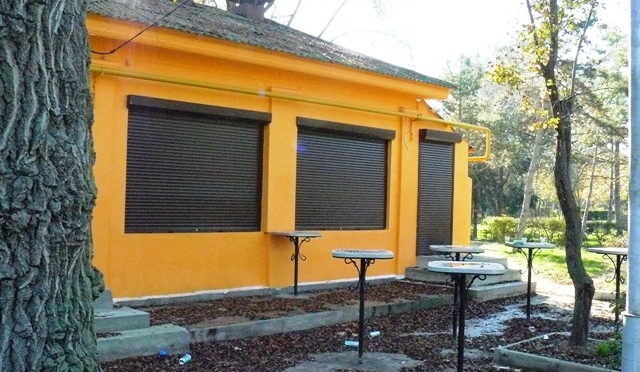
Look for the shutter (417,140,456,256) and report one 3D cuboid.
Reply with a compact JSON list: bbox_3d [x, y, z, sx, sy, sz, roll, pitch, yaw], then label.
[{"bbox_3d":[2.112,0.176,11.782,1.029,2.087,0.157,3,-2,-42],"label":"shutter"}]

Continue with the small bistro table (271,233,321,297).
[{"bbox_3d":[-0.323,1.105,9.304,0.559,0.867,0.559,3,-1,-37],"label":"small bistro table"}]

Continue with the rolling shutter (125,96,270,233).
[{"bbox_3d":[-1.510,-0.208,8.630,2.058,1.646,0.176,3,-2,-42],"label":"rolling shutter"}]

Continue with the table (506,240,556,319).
[{"bbox_3d":[2.813,1.283,8.921,0.559,1.009,0.559,2,-1,3],"label":"table"}]

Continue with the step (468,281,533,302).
[{"bbox_3d":[3.032,1.745,11.168,1.862,0.186,0.392,3,-2,-42],"label":"step"}]

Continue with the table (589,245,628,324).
[{"bbox_3d":[3.892,1.320,8.699,0.588,0.990,0.588,2,-1,-30],"label":"table"}]

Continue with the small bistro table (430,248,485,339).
[{"bbox_3d":[1.529,1.207,7.473,0.539,1.029,0.539,2,-1,-6],"label":"small bistro table"}]

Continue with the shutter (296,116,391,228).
[{"bbox_3d":[0.453,-0.121,10.380,1.999,1.646,0.176,3,-2,-42],"label":"shutter"}]

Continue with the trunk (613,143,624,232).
[{"bbox_3d":[16.091,0.081,36.000,0.330,5.200,0.330,1,-1,27],"label":"trunk"}]

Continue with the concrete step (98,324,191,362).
[{"bbox_3d":[-1.890,1.494,6.241,1.323,0.206,0.392,3,-2,-42],"label":"concrete step"}]

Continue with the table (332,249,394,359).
[{"bbox_3d":[0.413,1.154,6.467,0.588,1.029,0.588,2,-1,0],"label":"table"}]

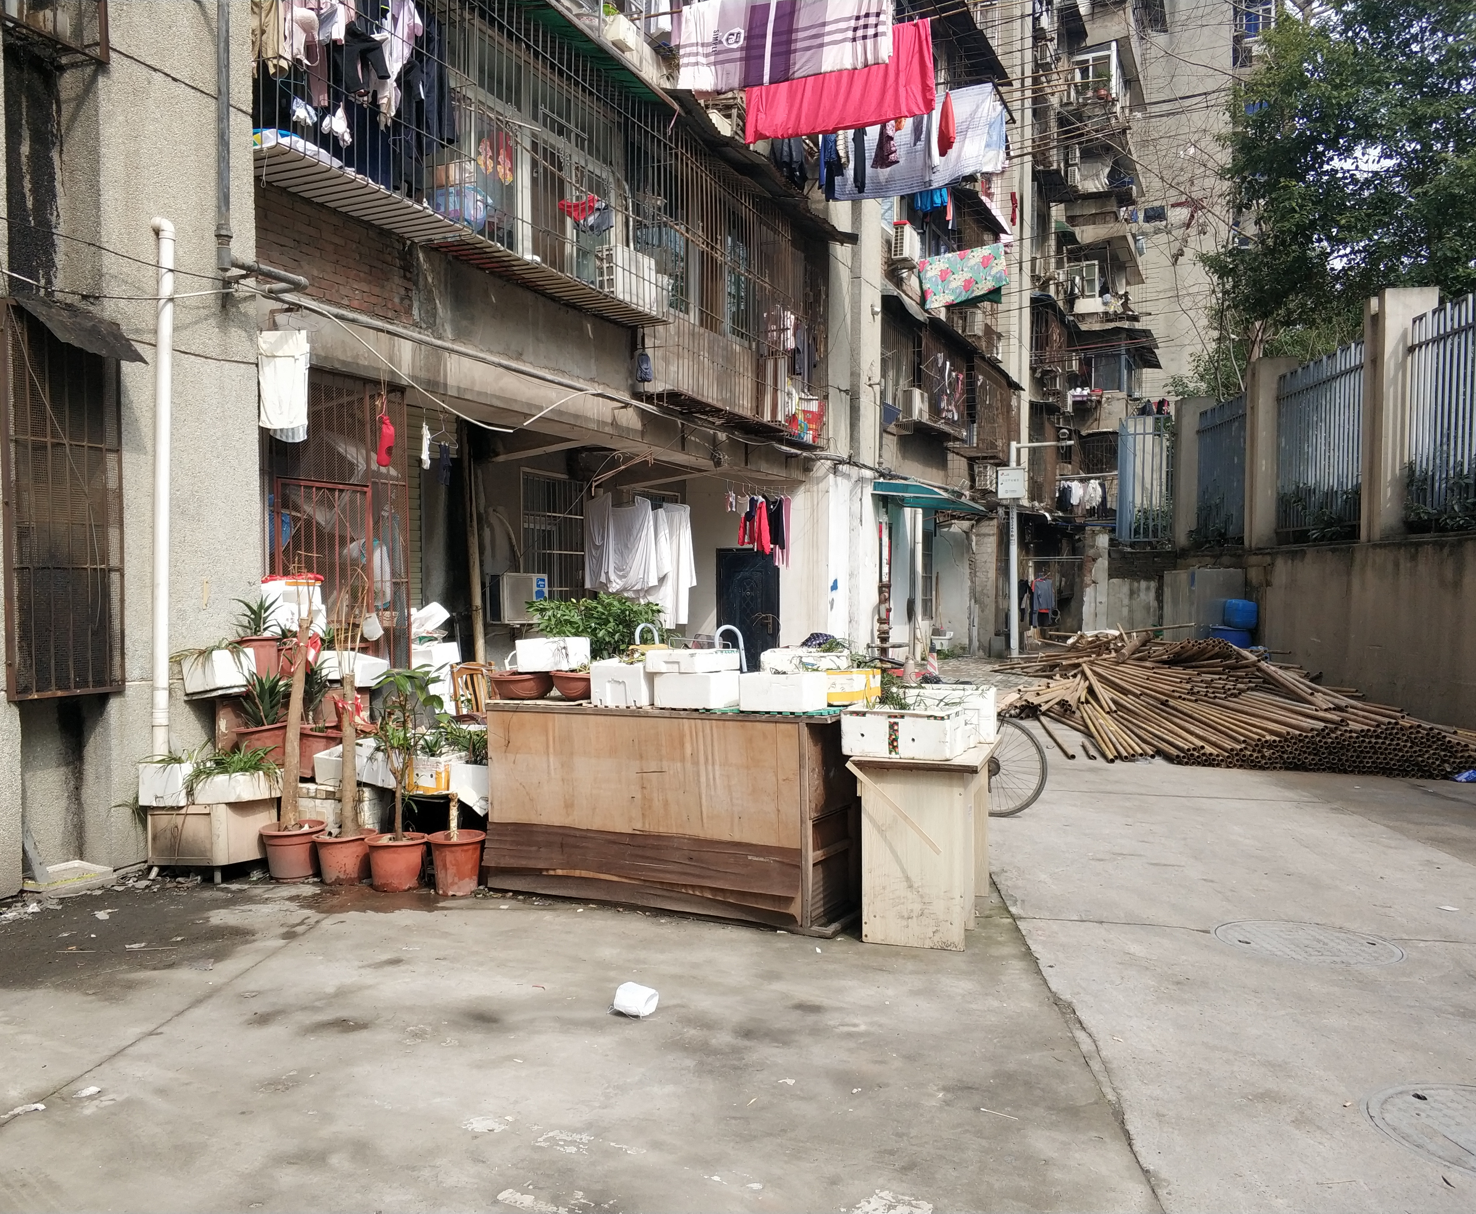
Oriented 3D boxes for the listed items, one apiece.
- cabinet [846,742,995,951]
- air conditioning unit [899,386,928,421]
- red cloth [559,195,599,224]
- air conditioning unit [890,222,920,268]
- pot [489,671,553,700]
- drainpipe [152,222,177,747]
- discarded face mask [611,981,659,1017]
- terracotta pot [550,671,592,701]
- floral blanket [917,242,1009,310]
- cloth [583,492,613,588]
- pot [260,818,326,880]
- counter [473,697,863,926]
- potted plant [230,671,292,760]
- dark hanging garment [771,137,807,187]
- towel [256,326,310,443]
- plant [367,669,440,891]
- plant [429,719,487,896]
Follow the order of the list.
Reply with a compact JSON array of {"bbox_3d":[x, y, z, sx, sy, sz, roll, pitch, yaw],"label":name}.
[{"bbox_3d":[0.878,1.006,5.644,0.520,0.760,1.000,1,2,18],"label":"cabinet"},{"bbox_3d":[2.767,-3.188,19.900,0.270,0.510,0.740,1,1,25],"label":"air conditioning unit"},{"bbox_3d":[-1.310,-3.265,10.366,0.340,0.250,0.100,1,2,25],"label":"red cloth"},{"bbox_3d":[2.548,-5.519,19.300,0.280,0.550,0.760,1,1,25],"label":"air conditioning unit"},{"bbox_3d":[-1.180,0.423,6.850,0.340,0.150,0.330,1,1,0],"label":"pot"},{"bbox_3d":[-2.913,-0.341,6.402,0.110,3.241,0.085,2,1,25],"label":"drainpipe"},{"bbox_3d":[-0.357,1.373,4.434,0.145,0.090,0.110,1,2,24],"label":"discarded face mask"},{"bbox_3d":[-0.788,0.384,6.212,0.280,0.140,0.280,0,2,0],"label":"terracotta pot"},{"bbox_3d":[3.373,-4.964,19.000,1.360,0.820,0.180,1,1,26],"label":"floral blanket"},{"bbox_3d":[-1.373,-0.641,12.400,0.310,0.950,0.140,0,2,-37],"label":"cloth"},{"bbox_3d":[-2.232,1.224,6.335,0.335,0.235,0.335,0,2,-19],"label":"pot"},{"bbox_3d":[-0.289,0.918,5.961,1.730,0.910,0.580,1,2,24],"label":"counter"},{"bbox_3d":[-2.493,0.578,6.623,0.240,0.500,0.320,1,2,25],"label":"potted plant"},{"bbox_3d":[0.570,-5.028,14.041,0.420,0.750,0.200,1,2,25],"label":"dark hanging garment"},{"bbox_3d":[-2.720,-1.332,7.568,0.320,0.670,0.080,0,2,8],"label":"towel"},{"bbox_3d":[-1.626,0.823,6.164,0.350,1.080,0.330,0,2,0],"label":"plant"},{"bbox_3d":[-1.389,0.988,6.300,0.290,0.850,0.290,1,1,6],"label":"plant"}]

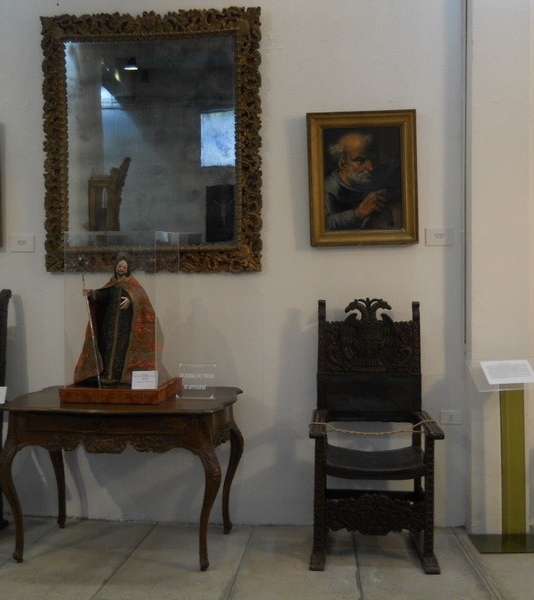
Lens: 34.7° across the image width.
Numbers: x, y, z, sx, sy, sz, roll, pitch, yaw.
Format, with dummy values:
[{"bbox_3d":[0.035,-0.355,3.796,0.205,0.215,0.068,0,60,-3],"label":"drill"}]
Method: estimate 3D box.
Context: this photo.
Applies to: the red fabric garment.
[{"bbox_3d":[-0.768,0.162,4.399,0.390,0.555,0.280,0,2,8],"label":"red fabric garment"}]

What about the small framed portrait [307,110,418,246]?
[{"bbox_3d":[0.523,-0.658,4.633,0.585,0.710,0.060,-1,2,7],"label":"small framed portrait"}]

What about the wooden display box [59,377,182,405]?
[{"bbox_3d":[-0.738,0.463,4.406,0.499,0.071,0.458,0,2,9],"label":"wooden display box"}]

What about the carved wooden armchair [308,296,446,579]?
[{"bbox_3d":[0.534,0.640,4.327,0.640,1.269,0.620,0,2,5],"label":"carved wooden armchair"}]

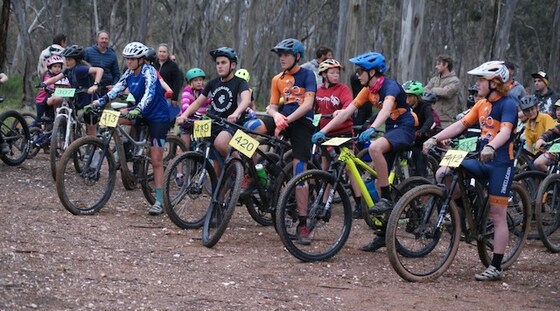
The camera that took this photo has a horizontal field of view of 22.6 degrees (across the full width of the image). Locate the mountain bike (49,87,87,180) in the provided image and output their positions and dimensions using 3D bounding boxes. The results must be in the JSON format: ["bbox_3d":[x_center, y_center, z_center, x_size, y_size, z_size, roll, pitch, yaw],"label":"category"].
[{"bbox_3d":[-2.421,-0.261,16.192,0.680,1.030,1.836,5,4,2],"label":"mountain bike"}]

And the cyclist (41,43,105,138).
[{"bbox_3d":[-2.350,-0.490,15.800,0.680,1.490,0.650,4,5,13],"label":"cyclist"}]

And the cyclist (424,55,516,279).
[{"bbox_3d":[1.531,0.120,11.150,0.560,1.700,0.730,7,6,41],"label":"cyclist"}]

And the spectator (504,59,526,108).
[{"bbox_3d":[2.853,-0.300,17.500,0.520,1.760,0.360,6,5,30],"label":"spectator"}]

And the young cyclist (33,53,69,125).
[{"bbox_3d":[-2.800,-0.610,17.100,0.450,1.250,0.500,0,5,-34],"label":"young cyclist"}]

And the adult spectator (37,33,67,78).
[{"bbox_3d":[-3.083,-0.823,19.000,0.360,1.640,0.500,2,5,-35],"label":"adult spectator"}]

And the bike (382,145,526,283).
[{"bbox_3d":[1.470,0.443,10.989,0.750,1.030,1.906,8,5,40],"label":"bike"}]

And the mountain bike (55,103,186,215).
[{"bbox_3d":[-1.448,0.043,13.284,0.740,1.000,1.914,7,5,32],"label":"mountain bike"}]

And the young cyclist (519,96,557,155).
[{"bbox_3d":[2.703,0.090,14.600,0.520,1.380,0.680,6,5,33],"label":"young cyclist"}]

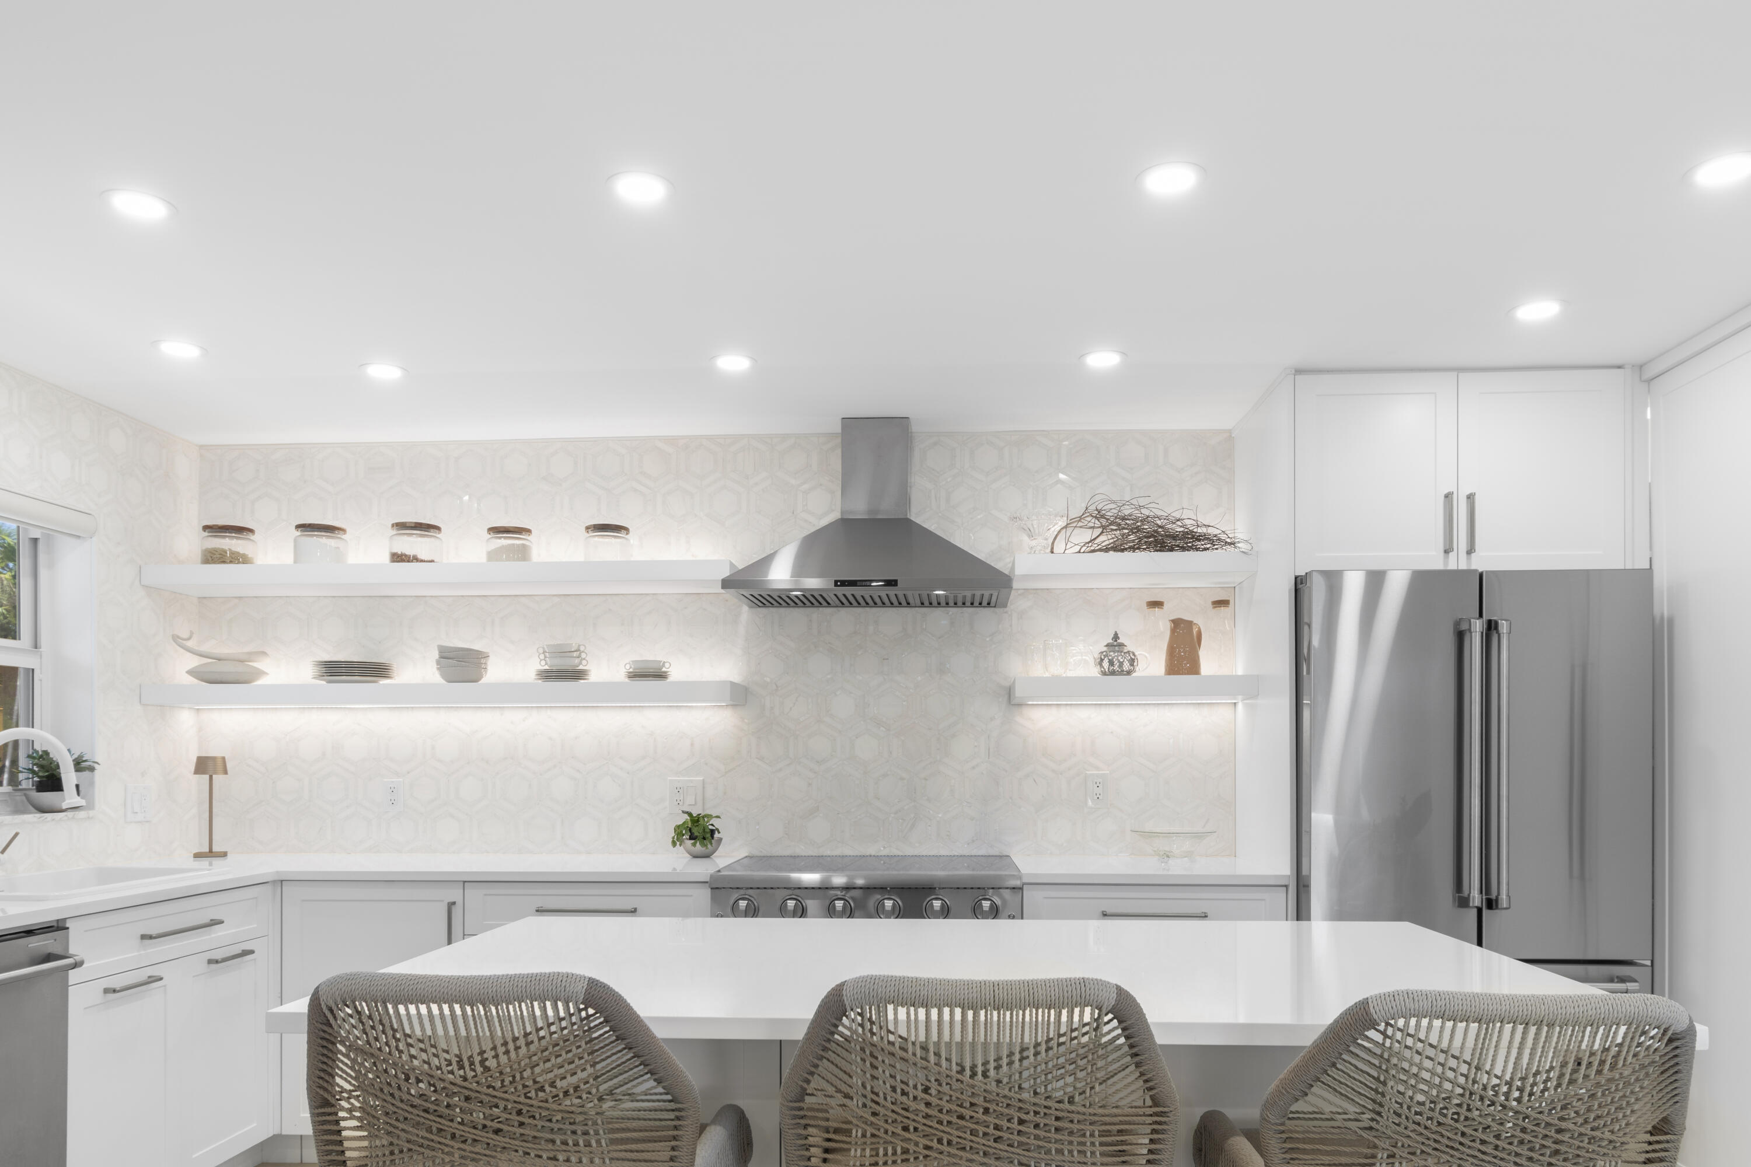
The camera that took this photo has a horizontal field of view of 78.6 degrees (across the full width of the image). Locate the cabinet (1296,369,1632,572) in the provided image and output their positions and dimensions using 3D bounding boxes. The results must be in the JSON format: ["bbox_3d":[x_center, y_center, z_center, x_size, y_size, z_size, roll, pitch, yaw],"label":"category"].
[{"bbox_3d":[1.646,-0.293,3.279,0.905,0.561,0.620,0,-5,3],"label":"cabinet"}]

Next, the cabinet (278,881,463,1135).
[{"bbox_3d":[-1.507,1.301,3.534,0.568,0.747,0.610,0,-5,3],"label":"cabinet"}]

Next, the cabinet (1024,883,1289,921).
[{"bbox_3d":[0.831,1.262,3.414,0.762,0.720,0.610,0,-5,3],"label":"cabinet"}]

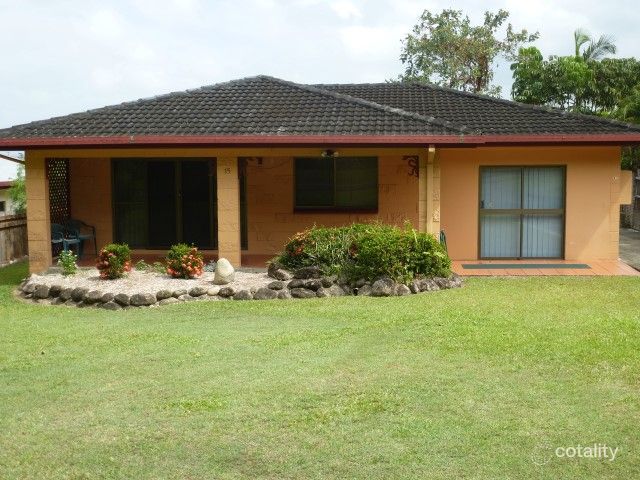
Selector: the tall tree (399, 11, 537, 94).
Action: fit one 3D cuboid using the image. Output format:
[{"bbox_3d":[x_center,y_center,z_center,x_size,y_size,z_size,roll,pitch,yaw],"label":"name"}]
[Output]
[{"bbox_3d":[5.698,-4.937,32.239,5.200,7.790,5.000,0,6,6],"label":"tall tree"}]

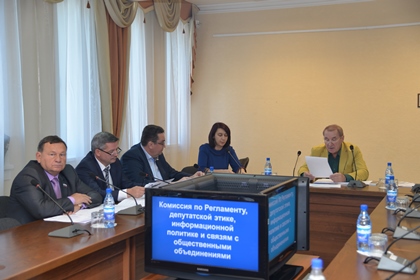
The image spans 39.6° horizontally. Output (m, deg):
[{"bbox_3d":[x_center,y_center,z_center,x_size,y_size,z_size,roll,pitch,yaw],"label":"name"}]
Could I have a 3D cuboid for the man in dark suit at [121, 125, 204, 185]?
[{"bbox_3d":[-0.434,0.507,4.845,0.740,1.260,0.640,1,3,22],"label":"man in dark suit"}]

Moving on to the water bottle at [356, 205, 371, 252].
[{"bbox_3d":[0.720,0.409,2.722,0.065,0.216,0.065,1,4,23],"label":"water bottle"}]

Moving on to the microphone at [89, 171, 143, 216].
[{"bbox_3d":[-0.603,0.337,3.725,0.370,0.246,0.130,1,4,23],"label":"microphone"}]

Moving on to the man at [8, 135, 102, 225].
[{"bbox_3d":[-0.964,0.589,3.660,0.720,1.230,0.600,3,4,38],"label":"man"}]

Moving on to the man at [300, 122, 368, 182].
[{"bbox_3d":[1.133,0.482,5.381,0.640,1.250,0.720,1,4,23],"label":"man"}]

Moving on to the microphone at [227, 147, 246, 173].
[{"bbox_3d":[0.239,0.220,5.411,0.130,0.290,0.270,-2,4,-30],"label":"microphone"}]

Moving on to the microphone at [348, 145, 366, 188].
[{"bbox_3d":[1.244,0.227,4.938,0.150,0.330,0.220,1,4,23],"label":"microphone"}]

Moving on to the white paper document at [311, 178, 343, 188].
[{"bbox_3d":[1.017,0.373,5.000,0.290,0.030,0.300,1,4,23],"label":"white paper document"}]

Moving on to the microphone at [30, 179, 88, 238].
[{"bbox_3d":[-0.826,0.361,3.092,0.290,0.270,0.130,1,4,23],"label":"microphone"}]

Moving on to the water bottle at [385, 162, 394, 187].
[{"bbox_3d":[1.462,0.295,4.739,0.065,0.216,0.065,1,4,23],"label":"water bottle"}]

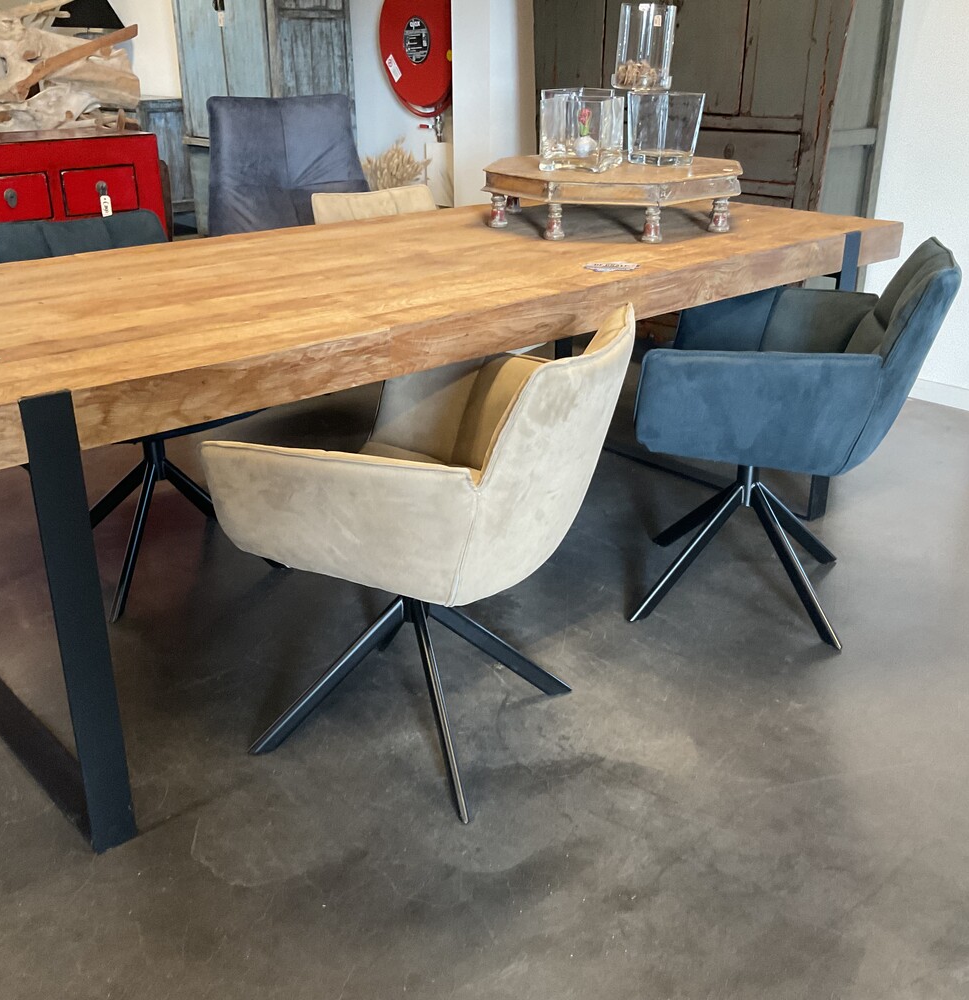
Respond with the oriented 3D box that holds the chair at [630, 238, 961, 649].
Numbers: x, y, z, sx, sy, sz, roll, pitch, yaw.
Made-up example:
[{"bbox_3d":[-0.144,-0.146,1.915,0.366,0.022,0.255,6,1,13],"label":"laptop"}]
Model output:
[{"bbox_3d":[0.677,-0.161,2.513,0.610,0.840,0.610,7,24,16],"label":"chair"}]

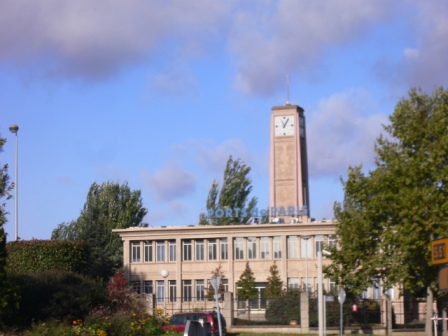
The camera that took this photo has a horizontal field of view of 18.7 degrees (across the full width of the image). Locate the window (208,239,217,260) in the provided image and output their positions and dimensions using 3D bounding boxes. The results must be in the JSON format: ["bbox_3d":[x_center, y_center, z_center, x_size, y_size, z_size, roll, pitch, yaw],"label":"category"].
[{"bbox_3d":[-1.081,7.984,132.303,0.864,2.082,0.180,-3,-7,18],"label":"window"}]

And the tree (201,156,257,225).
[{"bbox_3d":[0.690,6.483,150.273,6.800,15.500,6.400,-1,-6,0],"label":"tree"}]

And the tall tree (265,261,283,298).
[{"bbox_3d":[4.264,10.115,113.747,1.600,4.604,1.600,-2,-7,15],"label":"tall tree"}]

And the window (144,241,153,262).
[{"bbox_3d":[-7.437,8.278,134.392,0.870,2.154,0.180,-3,-7,18],"label":"window"}]

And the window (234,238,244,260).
[{"bbox_3d":[1.457,7.502,126.928,0.930,2.150,0.160,-2,-7,15],"label":"window"}]

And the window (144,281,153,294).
[{"bbox_3d":[-7.414,12.230,133.972,0.868,2.091,0.180,-3,-7,18],"label":"window"}]

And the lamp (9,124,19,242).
[{"bbox_3d":[-10.104,3.331,65.409,0.460,10.950,0.600,-5,-7,32],"label":"lamp"}]

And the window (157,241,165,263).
[{"bbox_3d":[-5.990,7.843,128.990,0.930,2.127,0.160,-2,-7,15],"label":"window"}]

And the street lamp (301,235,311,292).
[{"bbox_3d":[6.661,8.783,109.632,0.760,6.678,0.760,-2,-7,15],"label":"street lamp"}]

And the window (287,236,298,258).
[{"bbox_3d":[6.439,7.273,125.548,0.930,2.165,0.160,-2,-7,15],"label":"window"}]

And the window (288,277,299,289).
[{"bbox_3d":[6.607,11.496,129.375,0.907,2.039,0.180,-3,-7,18],"label":"window"}]

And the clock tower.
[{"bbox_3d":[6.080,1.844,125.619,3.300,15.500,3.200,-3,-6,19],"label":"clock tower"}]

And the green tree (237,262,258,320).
[{"bbox_3d":[2.084,10.268,113.736,1.850,4.794,1.850,-1,-6,0],"label":"green tree"}]

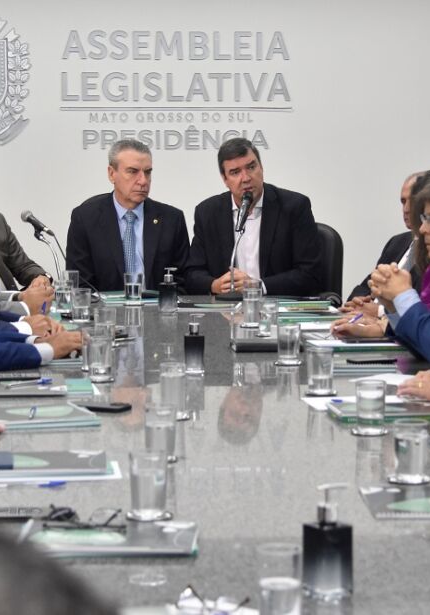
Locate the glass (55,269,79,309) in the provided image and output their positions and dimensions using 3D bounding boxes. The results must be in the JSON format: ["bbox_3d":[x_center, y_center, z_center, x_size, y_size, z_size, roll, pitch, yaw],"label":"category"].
[{"bbox_3d":[-0.534,-0.064,6.983,0.076,0.114,0.076,-1,6,-6],"label":"glass"}]

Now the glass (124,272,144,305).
[{"bbox_3d":[-0.298,-0.068,7.023,0.076,0.114,0.076,-1,6,-6],"label":"glass"}]

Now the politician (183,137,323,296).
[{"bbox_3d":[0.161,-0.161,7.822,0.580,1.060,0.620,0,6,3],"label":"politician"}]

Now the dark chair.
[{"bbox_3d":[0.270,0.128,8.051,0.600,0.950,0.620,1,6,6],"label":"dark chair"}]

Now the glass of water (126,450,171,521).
[{"bbox_3d":[-0.115,0.311,3.381,0.076,0.114,0.076,-1,6,-6],"label":"glass of water"}]

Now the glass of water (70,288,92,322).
[{"bbox_3d":[-0.451,-0.011,6.474,0.076,0.114,0.076,-1,6,-6],"label":"glass of water"}]

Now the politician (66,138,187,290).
[{"bbox_3d":[-0.344,0.026,7.442,0.540,1.340,0.750,0,6,-4],"label":"politician"}]

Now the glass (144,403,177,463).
[{"bbox_3d":[-0.115,0.258,4.029,0.079,0.119,0.079,0,6,0],"label":"glass"}]

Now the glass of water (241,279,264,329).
[{"bbox_3d":[0.122,-0.004,6.229,0.076,0.128,0.076,-1,6,-6],"label":"glass of water"}]

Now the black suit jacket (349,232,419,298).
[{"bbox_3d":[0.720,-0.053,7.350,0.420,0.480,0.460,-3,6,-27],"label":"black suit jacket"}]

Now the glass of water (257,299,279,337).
[{"bbox_3d":[0.177,0.035,6.318,0.079,0.119,0.079,0,6,0],"label":"glass of water"}]

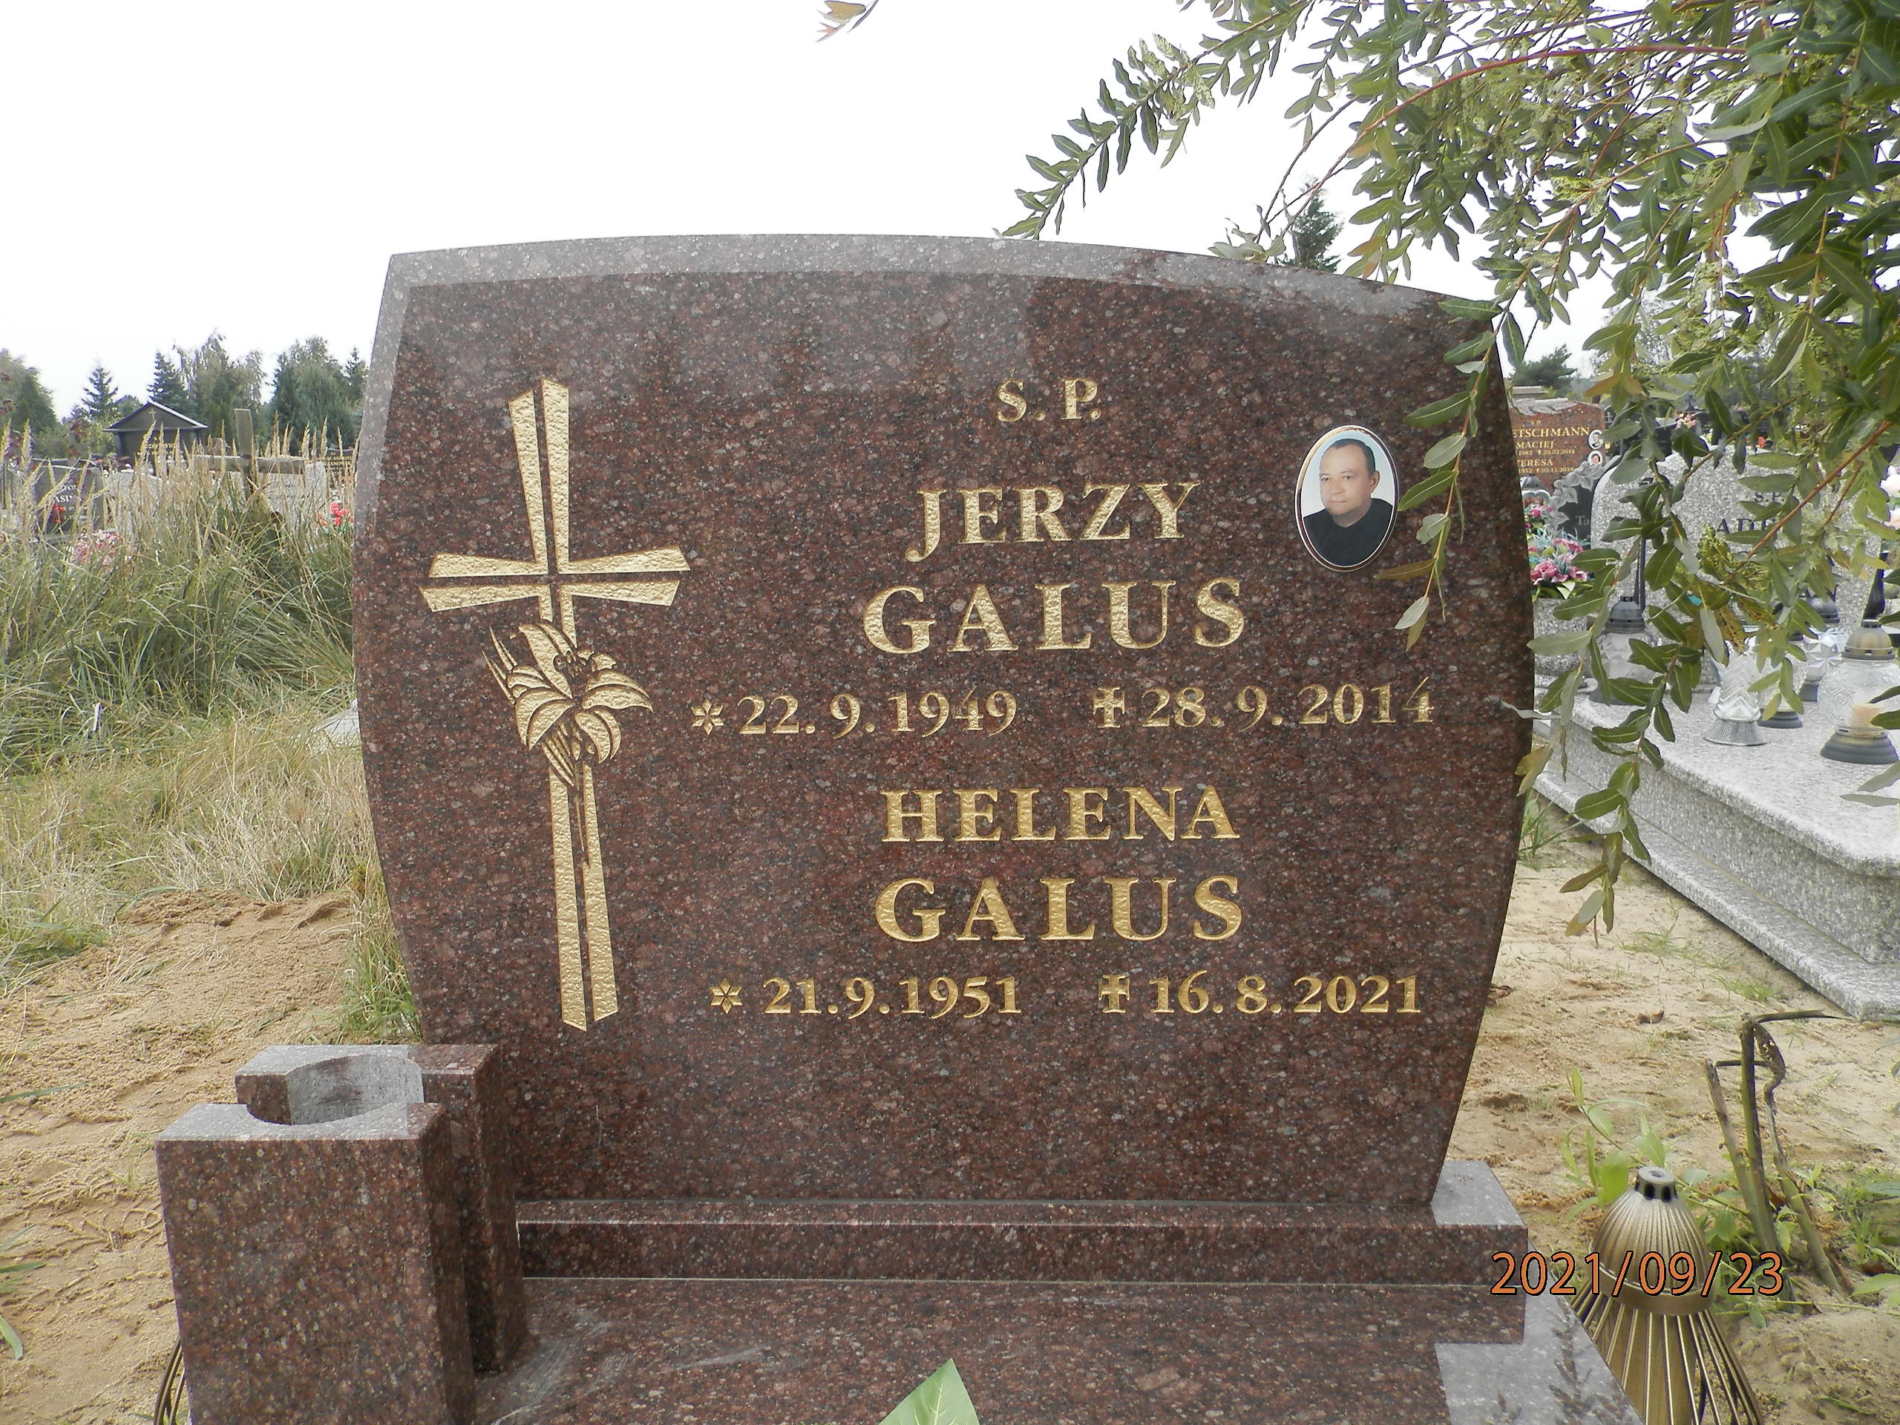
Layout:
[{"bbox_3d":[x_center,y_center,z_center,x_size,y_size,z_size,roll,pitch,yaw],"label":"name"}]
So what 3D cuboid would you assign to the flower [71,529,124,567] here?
[{"bbox_3d":[-6.830,-1.297,11.000,0.450,0.340,0.360,-1,11,3],"label":"flower"}]

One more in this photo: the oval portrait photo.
[{"bbox_3d":[0.344,-0.185,1.187,0.089,0.126,0.011,-1,11,3],"label":"oval portrait photo"}]

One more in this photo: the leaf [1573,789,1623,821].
[{"bbox_3d":[0.512,0.071,1.080,0.042,0.021,0.014,-18,-12,0],"label":"leaf"}]

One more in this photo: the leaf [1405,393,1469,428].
[{"bbox_3d":[0.383,-0.238,1.080,0.061,0.015,0.014,-27,2,0],"label":"leaf"}]

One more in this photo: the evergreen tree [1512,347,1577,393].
[{"bbox_3d":[17.288,-8.789,40.354,2.500,3.823,2.400,-1,11,3],"label":"evergreen tree"}]

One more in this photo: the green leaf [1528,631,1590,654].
[{"bbox_3d":[0.480,-0.058,1.080,0.052,0.019,0.014,-8,0,0],"label":"green leaf"}]

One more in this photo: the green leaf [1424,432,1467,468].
[{"bbox_3d":[0.390,-0.207,1.080,0.042,0.016,0.014,-35,-3,0],"label":"green leaf"}]

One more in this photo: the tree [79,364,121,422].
[{"bbox_3d":[-27.839,-9.141,45.438,2.200,4.729,2.200,-1,11,3],"label":"tree"}]

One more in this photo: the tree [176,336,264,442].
[{"bbox_3d":[-25.453,-10.374,48.545,3.300,5.889,3.100,-1,11,3],"label":"tree"}]

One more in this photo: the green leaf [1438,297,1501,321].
[{"bbox_3d":[0.409,-0.319,1.080,0.051,0.015,0.014,7,19,0],"label":"green leaf"}]

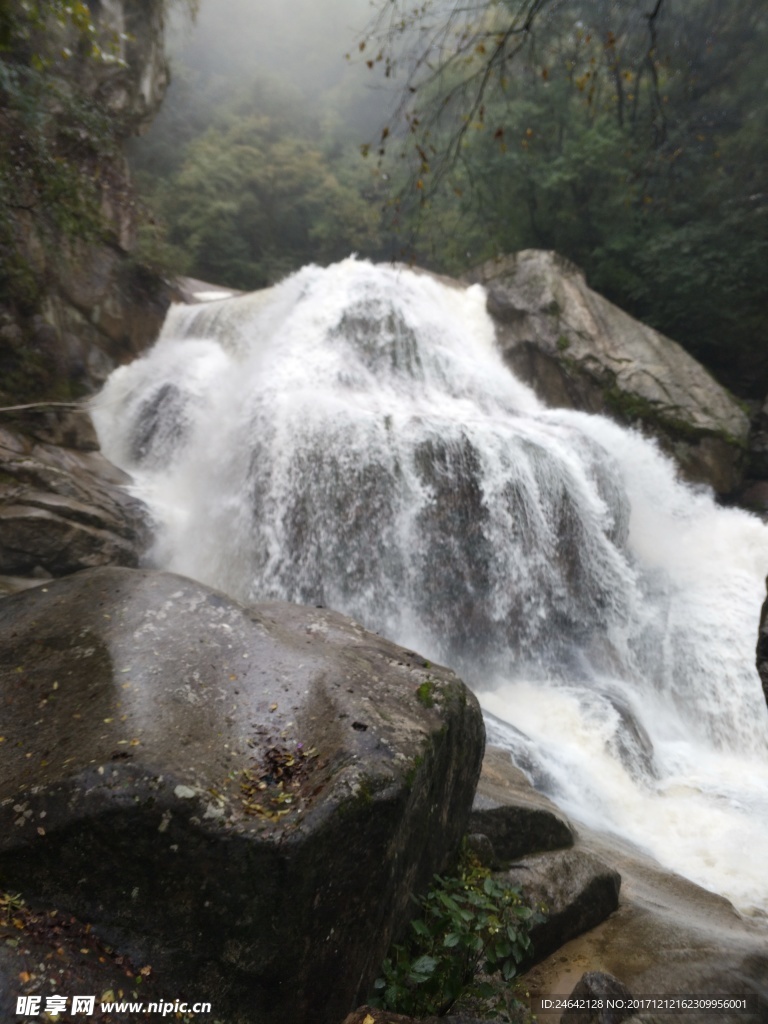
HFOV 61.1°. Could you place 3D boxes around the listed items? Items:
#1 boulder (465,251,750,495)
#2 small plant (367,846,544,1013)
[{"bbox_3d":[3.650,-2.200,10.800,4.200,3.700,2.900,1,3,12],"label":"boulder"},{"bbox_3d":[0.290,1.670,2.650,0.600,0.520,0.440,0,3,-6],"label":"small plant"}]

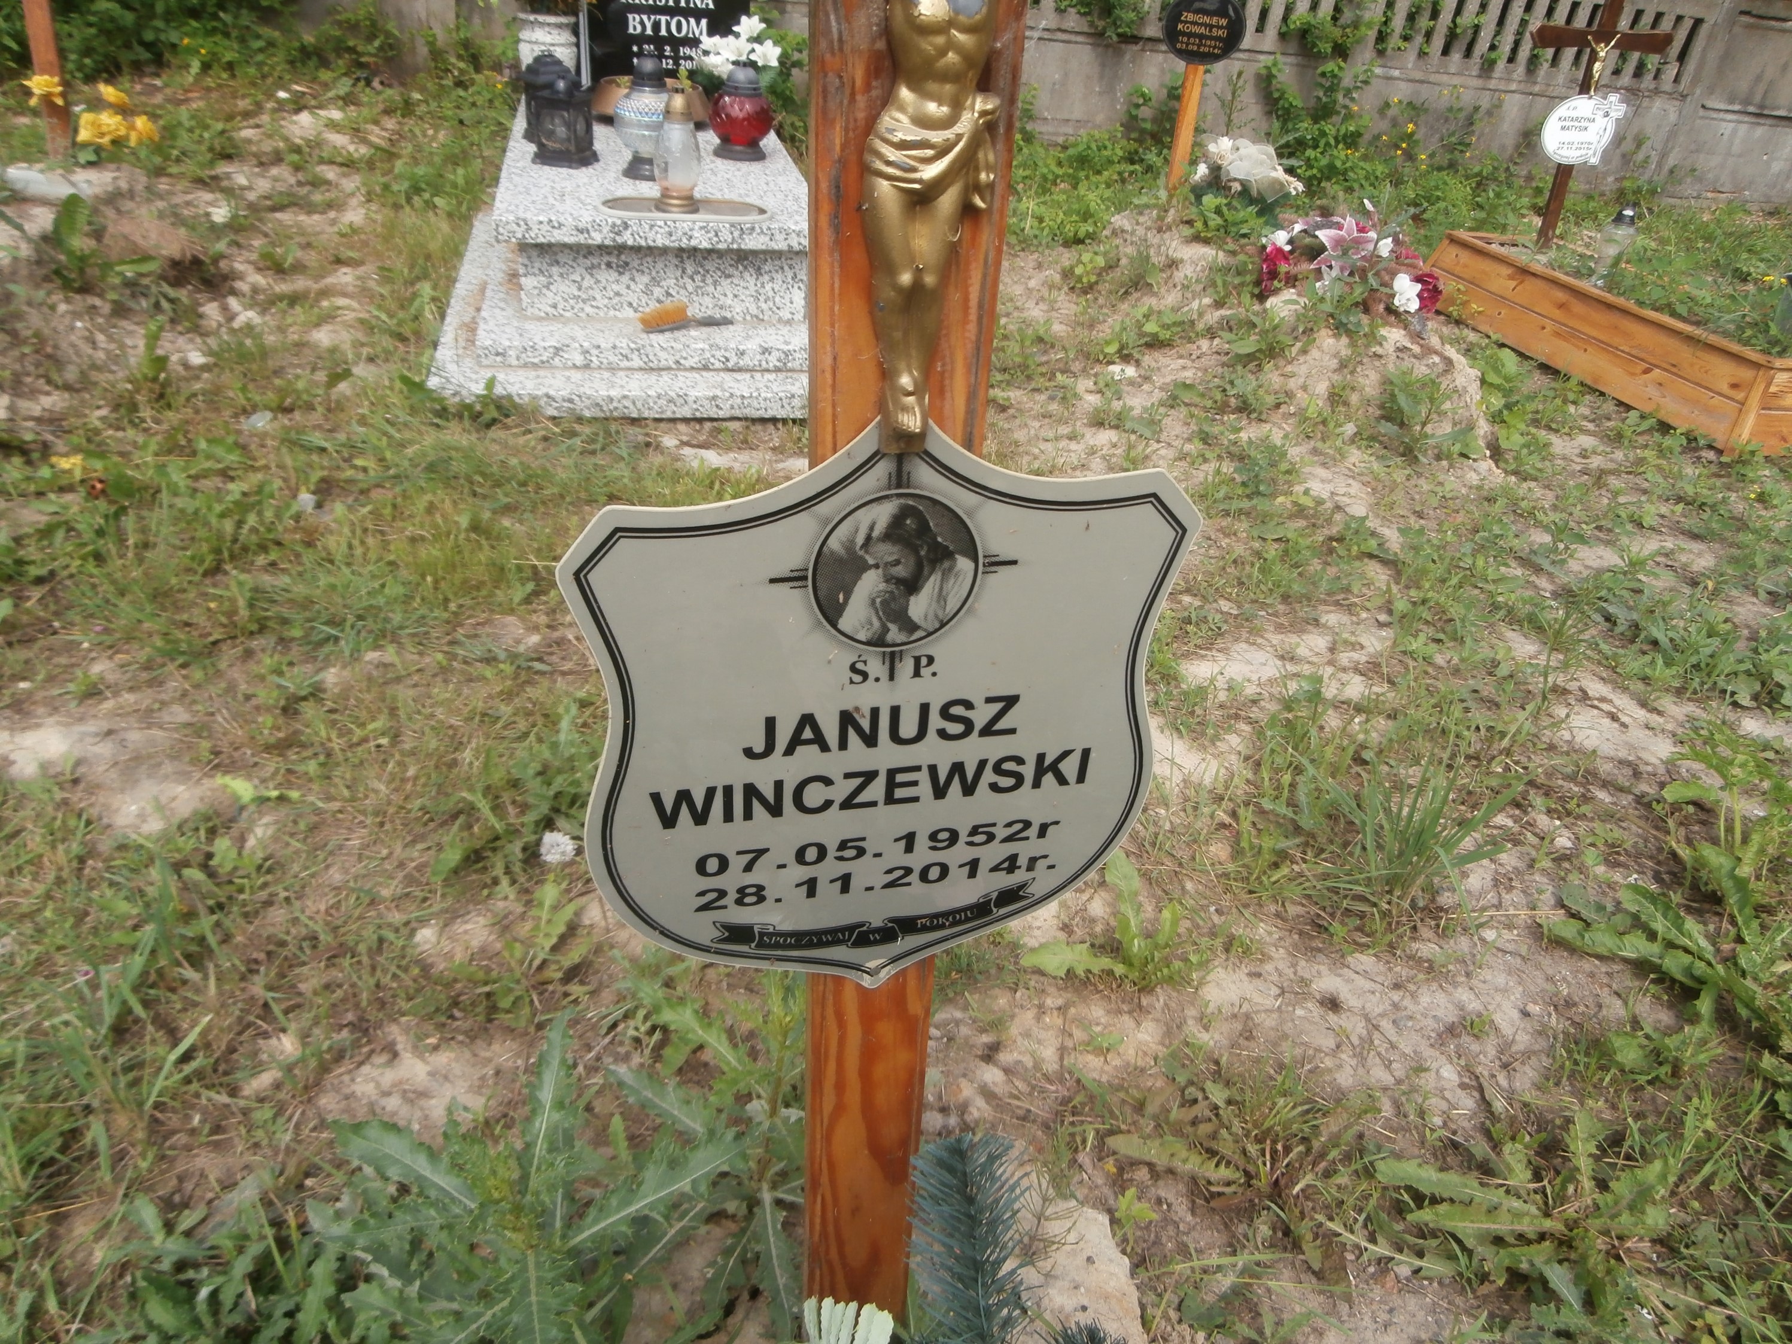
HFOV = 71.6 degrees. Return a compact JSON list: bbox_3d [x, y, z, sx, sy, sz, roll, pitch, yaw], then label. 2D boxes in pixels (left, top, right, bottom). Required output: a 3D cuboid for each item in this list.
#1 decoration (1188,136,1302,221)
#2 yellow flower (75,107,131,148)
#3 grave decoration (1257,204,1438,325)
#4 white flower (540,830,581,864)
[{"bbox_3d":[1.333,-1.884,4.750,0.380,0.250,0.280,-4,33,-14],"label":"decoration"},{"bbox_3d":[-2.872,-1.970,4.500,0.165,0.115,0.130,-14,37,-27],"label":"yellow flower"},{"bbox_3d":[1.296,-1.160,3.550,0.470,0.250,0.340,-4,33,-14],"label":"grave decoration"},{"bbox_3d":[-0.433,0.225,1.600,0.050,0.035,0.048,-5,33,-16],"label":"white flower"}]

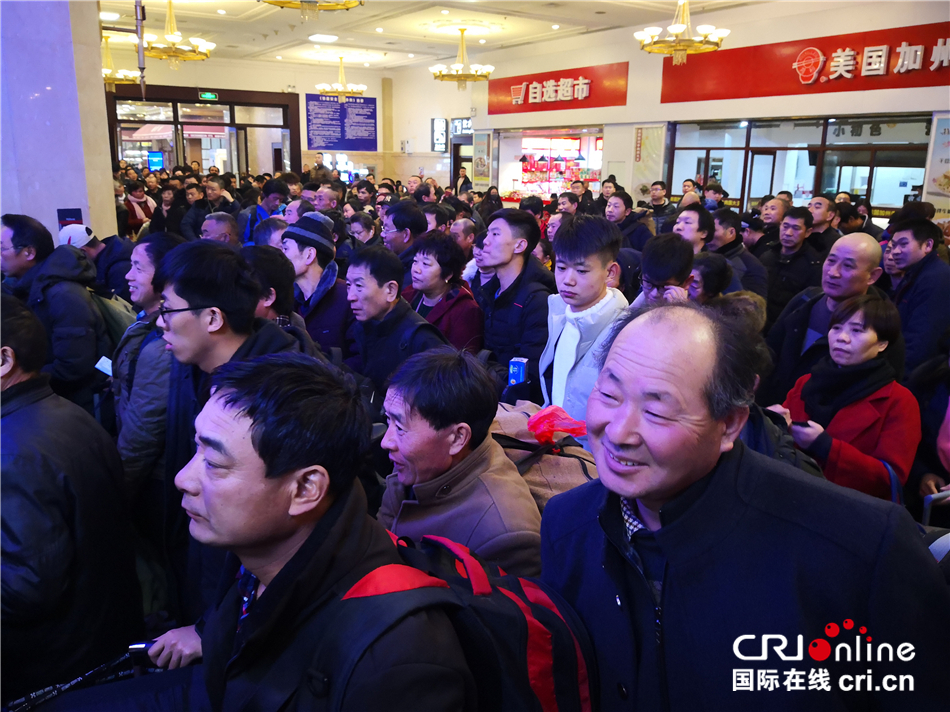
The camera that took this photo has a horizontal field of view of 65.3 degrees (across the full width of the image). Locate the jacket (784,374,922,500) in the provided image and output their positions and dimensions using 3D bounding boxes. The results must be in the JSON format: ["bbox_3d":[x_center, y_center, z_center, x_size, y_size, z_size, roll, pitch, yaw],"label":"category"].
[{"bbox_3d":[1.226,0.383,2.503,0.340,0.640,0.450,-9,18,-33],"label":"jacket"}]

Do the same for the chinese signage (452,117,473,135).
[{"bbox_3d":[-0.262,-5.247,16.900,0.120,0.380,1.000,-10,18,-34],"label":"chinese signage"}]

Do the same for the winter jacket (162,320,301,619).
[{"bbox_3d":[-0.507,0.330,1.778,0.340,0.830,0.500,-13,20,-41],"label":"winter jacket"}]

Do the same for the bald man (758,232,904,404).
[{"bbox_3d":[1.293,0.392,2.792,0.320,1.710,0.510,-10,19,-36],"label":"bald man"}]

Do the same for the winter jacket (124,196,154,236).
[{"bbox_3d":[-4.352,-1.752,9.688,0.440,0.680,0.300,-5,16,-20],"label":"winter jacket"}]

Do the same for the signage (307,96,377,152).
[{"bbox_3d":[-2.848,-5.019,16.012,1.626,1.131,0.050,-9,18,-33],"label":"signage"}]

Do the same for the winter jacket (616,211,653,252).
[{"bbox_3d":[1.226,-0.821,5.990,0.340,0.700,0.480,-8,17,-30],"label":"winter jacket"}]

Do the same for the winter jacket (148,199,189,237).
[{"bbox_3d":[-3.786,-1.596,9.293,0.460,0.720,0.300,-4,16,-17],"label":"winter jacket"}]

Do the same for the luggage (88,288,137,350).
[{"bbox_3d":[-1.463,-0.069,3.057,0.220,0.440,0.320,-5,16,-21],"label":"luggage"}]

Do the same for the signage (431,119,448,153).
[{"bbox_3d":[-0.819,-5.090,17.100,0.420,0.780,0.130,-10,18,-34],"label":"signage"}]

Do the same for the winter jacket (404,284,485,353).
[{"bbox_3d":[-0.173,0.055,3.090,0.480,0.750,0.310,11,18,33],"label":"winter jacket"}]

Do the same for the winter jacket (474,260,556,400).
[{"bbox_3d":[0.181,-0.065,3.170,0.330,0.710,0.520,-11,19,-36],"label":"winter jacket"}]

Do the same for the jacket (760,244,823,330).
[{"bbox_3d":[1.909,-0.316,4.443,0.310,0.720,0.500,-12,20,-40],"label":"jacket"}]

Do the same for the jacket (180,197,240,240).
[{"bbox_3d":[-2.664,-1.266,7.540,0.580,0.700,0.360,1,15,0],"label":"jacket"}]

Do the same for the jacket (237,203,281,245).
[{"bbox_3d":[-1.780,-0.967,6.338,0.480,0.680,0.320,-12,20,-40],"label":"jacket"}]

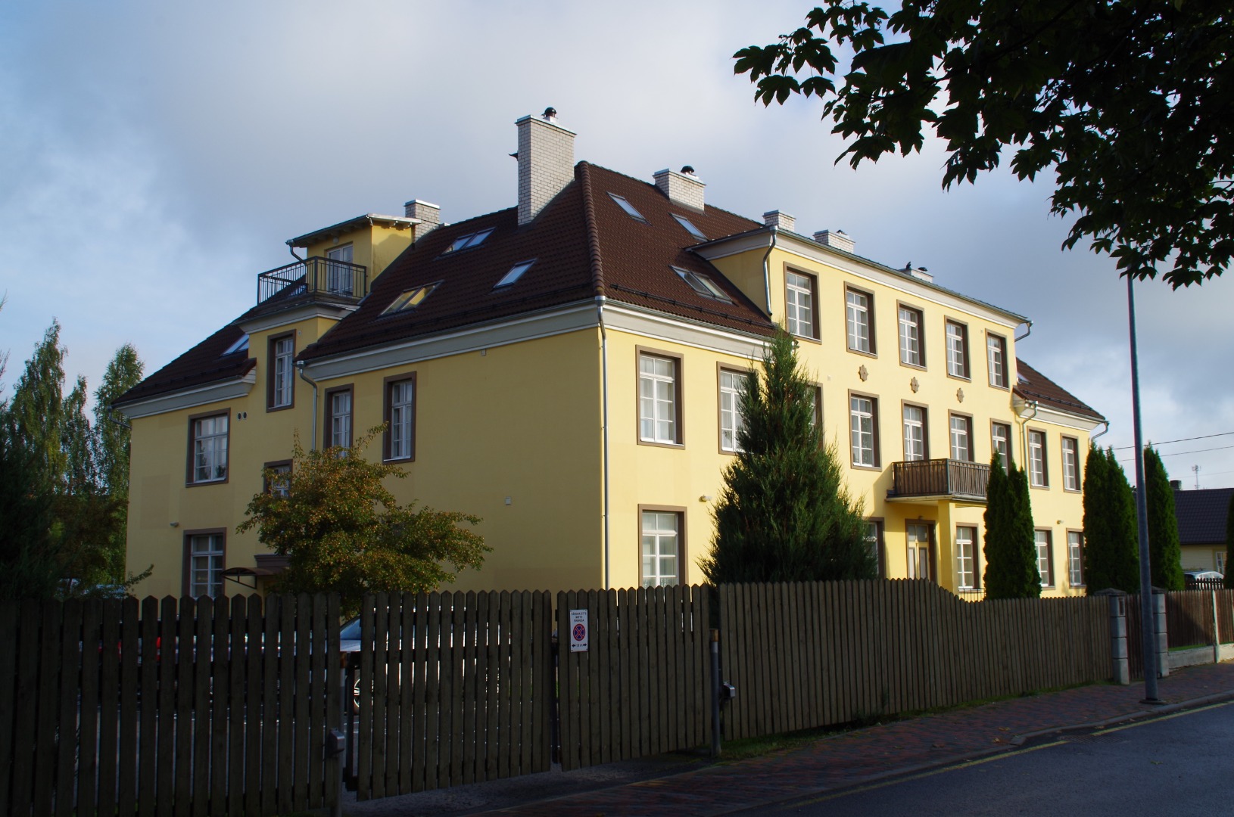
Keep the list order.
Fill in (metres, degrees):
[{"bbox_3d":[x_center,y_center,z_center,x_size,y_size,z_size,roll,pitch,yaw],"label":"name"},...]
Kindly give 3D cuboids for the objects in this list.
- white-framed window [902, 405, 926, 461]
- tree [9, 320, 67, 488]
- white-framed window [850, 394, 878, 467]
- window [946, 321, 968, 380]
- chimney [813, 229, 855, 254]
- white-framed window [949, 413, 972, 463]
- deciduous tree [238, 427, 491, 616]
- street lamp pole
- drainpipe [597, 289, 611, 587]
[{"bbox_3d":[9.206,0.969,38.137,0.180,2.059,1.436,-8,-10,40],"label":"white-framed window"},{"bbox_3d":[-23.267,2.575,49.149,2.900,12.433,2.900,-1,-8,0],"label":"tree"},{"bbox_3d":[7.388,0.709,36.947,0.180,2.100,1.460,-8,-11,41],"label":"white-framed window"},{"bbox_3d":[11.276,-1.950,41.012,0.220,1.830,1.520,-8,-11,41],"label":"window"},{"bbox_3d":[8.236,-6.093,46.596,0.640,1.000,1.880,-8,-11,41],"label":"chimney"},{"bbox_3d":[11.312,1.271,40.608,0.180,2.059,1.436,-8,-10,40],"label":"white-framed window"},{"bbox_3d":[-4.983,2.742,23.877,4.400,4.640,4.700,-8,-11,41],"label":"deciduous tree"},{"bbox_3d":[6.490,0.634,15.319,0.300,5.900,0.300,-8,-10,40],"label":"street lamp pole"},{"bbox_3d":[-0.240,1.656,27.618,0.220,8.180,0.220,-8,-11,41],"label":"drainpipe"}]

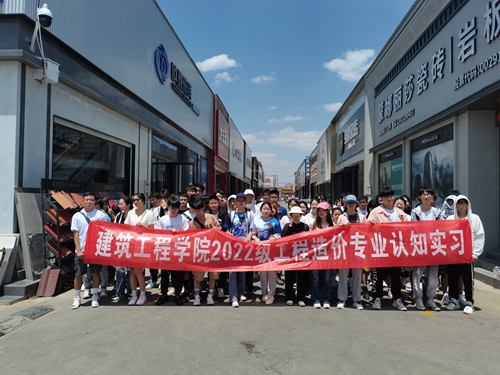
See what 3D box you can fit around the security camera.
[{"bbox_3d":[-3.530,-2.937,6.450,0.250,0.360,0.220,0,-2,30],"label":"security camera"}]

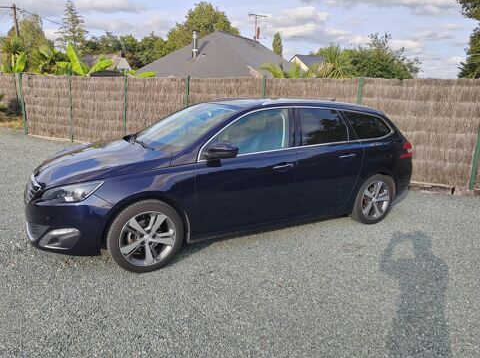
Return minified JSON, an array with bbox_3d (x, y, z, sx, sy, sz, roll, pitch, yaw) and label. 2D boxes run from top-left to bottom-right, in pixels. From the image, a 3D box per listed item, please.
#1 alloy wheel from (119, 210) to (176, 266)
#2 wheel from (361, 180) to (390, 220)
[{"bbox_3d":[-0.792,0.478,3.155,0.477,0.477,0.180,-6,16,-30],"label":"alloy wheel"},{"bbox_3d":[1.571,0.240,4.473,0.460,0.460,0.170,-6,15,-30],"label":"wheel"}]

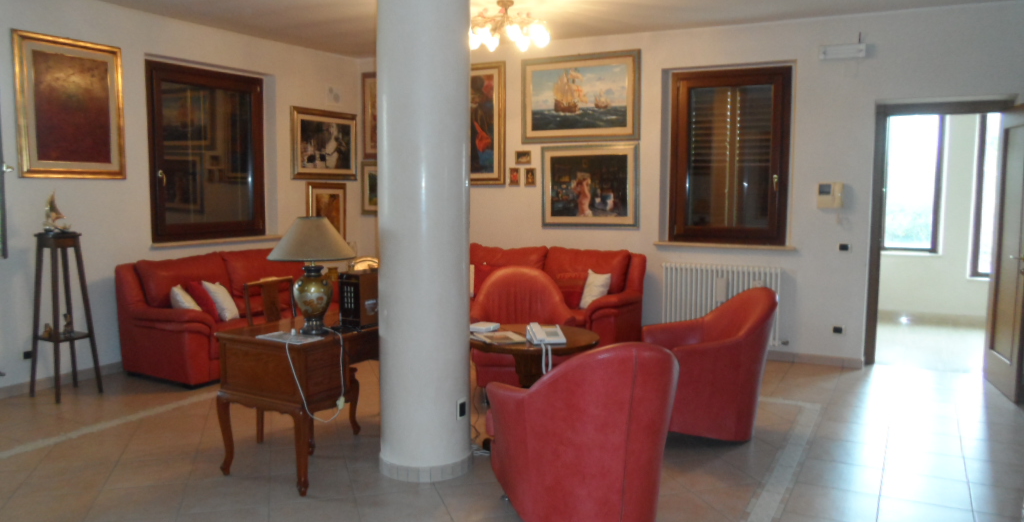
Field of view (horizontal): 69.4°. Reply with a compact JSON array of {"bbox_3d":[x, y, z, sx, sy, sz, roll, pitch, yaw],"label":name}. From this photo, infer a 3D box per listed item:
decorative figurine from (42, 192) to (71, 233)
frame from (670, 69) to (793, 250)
[{"bbox_3d":[-3.255,-0.340,5.287,0.090,0.310,0.180,3,7,28],"label":"decorative figurine"},{"bbox_3d":[1.982,-0.940,6.769,1.060,1.570,0.090,3,7,28],"label":"frame"}]

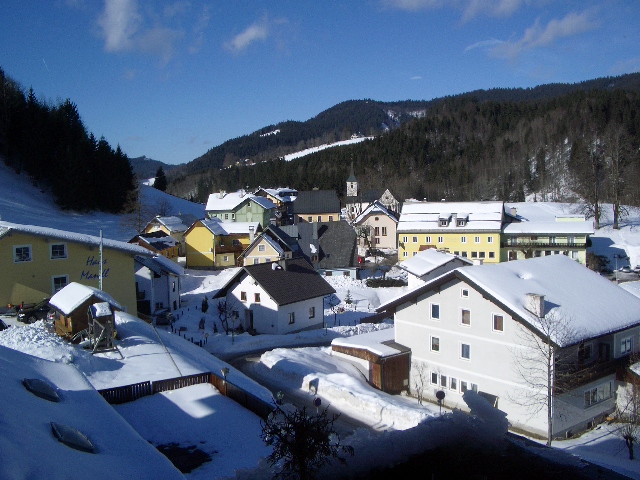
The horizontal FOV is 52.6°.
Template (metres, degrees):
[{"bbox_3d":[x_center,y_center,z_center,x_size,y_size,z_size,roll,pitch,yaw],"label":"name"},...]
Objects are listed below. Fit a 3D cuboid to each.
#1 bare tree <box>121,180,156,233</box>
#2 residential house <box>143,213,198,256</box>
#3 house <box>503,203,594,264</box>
[{"bbox_3d":[-39.448,-6.959,139.593,7.200,12.000,7.200,-1,4,0],"label":"bare tree"},{"bbox_3d":[-35.931,-1.221,151.884,7.600,9.000,11.000,0,5,14],"label":"residential house"},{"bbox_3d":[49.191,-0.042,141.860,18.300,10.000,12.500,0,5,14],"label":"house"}]

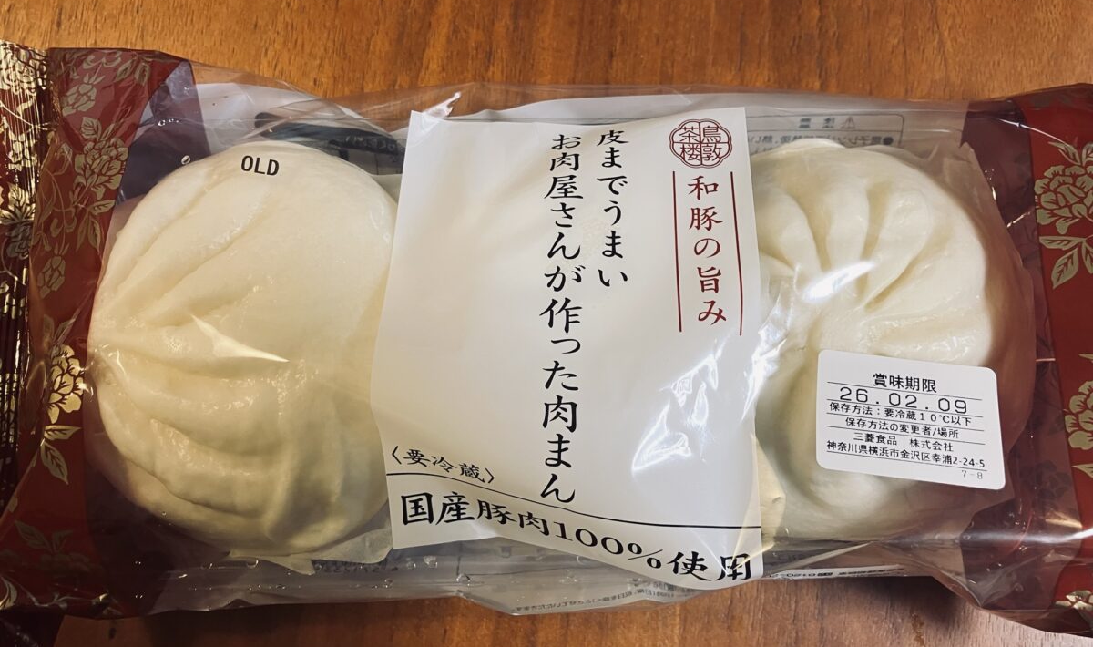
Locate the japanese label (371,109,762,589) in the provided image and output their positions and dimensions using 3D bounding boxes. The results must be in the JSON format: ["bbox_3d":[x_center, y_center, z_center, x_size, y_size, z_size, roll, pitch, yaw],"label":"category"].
[{"bbox_3d":[0.004,0.005,0.202,0.088,0.020,0.108,0,78,0],"label":"japanese label"}]

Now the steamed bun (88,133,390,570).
[{"bbox_3d":[-0.067,0.006,0.222,0.100,0.058,0.102,0,78,0],"label":"steamed bun"}]

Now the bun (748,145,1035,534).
[{"bbox_3d":[0.070,0.004,0.222,0.102,0.056,0.102,0,78,0],"label":"bun"}]

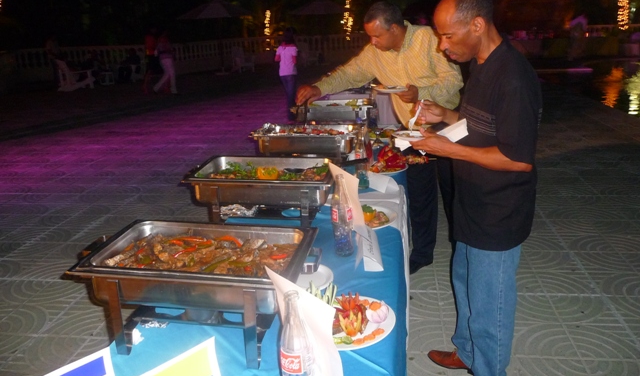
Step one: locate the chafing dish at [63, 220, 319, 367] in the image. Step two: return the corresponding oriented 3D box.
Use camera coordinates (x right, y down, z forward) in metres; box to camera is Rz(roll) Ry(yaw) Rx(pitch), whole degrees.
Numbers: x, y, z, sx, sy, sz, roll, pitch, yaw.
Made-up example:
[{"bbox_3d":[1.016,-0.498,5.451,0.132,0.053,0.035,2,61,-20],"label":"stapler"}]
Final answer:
[{"bbox_3d":[-0.298,0.269,1.385,0.600,0.240,0.360,2,17,8],"label":"chafing dish"}]

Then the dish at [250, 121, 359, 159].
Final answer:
[{"bbox_3d":[-0.065,-0.235,2.978,0.610,0.240,0.380,1,18,12],"label":"dish"}]

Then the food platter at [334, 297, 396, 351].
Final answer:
[{"bbox_3d":[0.068,0.345,1.429,0.295,0.075,0.295,2,17,7],"label":"food platter"}]

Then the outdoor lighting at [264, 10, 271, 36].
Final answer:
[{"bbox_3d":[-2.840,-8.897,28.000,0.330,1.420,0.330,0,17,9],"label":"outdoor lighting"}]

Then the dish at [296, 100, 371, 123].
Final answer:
[{"bbox_3d":[0.117,-0.528,3.897,0.610,0.240,0.370,0,17,9],"label":"dish"}]

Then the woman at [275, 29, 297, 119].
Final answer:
[{"bbox_3d":[-0.502,-1.910,8.780,0.450,1.570,0.320,2,17,7],"label":"woman"}]

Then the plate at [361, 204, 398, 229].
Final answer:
[{"bbox_3d":[0.190,0.101,2.211,0.285,0.075,0.285,-1,17,0],"label":"plate"}]

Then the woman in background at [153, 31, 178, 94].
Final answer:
[{"bbox_3d":[-4.152,-3.384,13.940,0.620,1.670,0.480,2,18,14],"label":"woman in background"}]

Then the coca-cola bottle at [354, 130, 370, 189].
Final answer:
[{"bbox_3d":[0.215,-0.150,2.565,0.071,0.292,0.071,0,17,9],"label":"coca-cola bottle"}]

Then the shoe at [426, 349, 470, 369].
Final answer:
[{"bbox_3d":[0.644,0.795,2.409,0.285,0.105,0.105,12,21,35],"label":"shoe"}]

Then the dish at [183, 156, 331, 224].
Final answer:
[{"bbox_3d":[-0.217,0.042,2.090,0.600,0.240,0.360,1,17,5],"label":"dish"}]

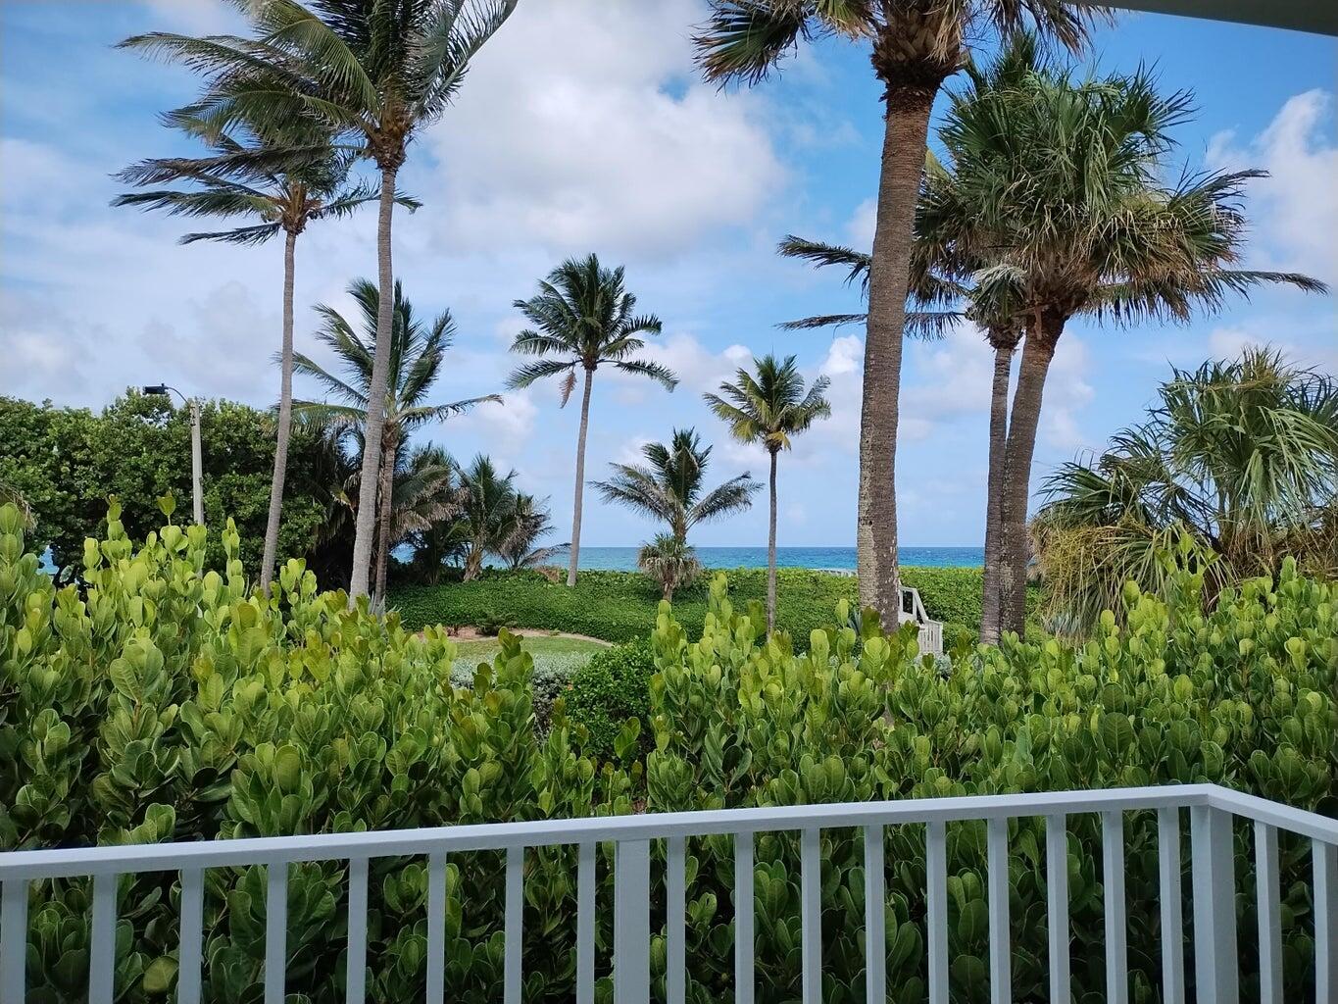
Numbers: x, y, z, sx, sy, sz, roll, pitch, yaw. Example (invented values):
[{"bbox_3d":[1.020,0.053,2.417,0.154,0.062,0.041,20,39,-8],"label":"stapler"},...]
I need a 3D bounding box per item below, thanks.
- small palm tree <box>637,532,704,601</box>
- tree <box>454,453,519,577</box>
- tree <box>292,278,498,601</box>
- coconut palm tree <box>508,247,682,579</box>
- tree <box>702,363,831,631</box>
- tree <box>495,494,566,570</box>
[{"bbox_3d":[0.053,2.191,32.433,2.250,2.310,2.250,0,-3,0],"label":"small palm tree"},{"bbox_3d":[-6.704,0.569,35.513,2.690,4.650,2.690,0,-3,0],"label":"tree"},{"bbox_3d":[-8.822,-1.945,31.126,6.630,10.620,5.970,0,-3,0],"label":"tree"},{"bbox_3d":[-2.717,-2.914,34.175,6.060,11.890,5.760,0,-3,0],"label":"coconut palm tree"},{"bbox_3d":[3.020,-0.158,29.540,3.830,8.740,3.830,0,-3,0],"label":"tree"},{"bbox_3d":[-5.481,1.178,36.986,3.080,2.960,3.080,0,-3,0],"label":"tree"}]

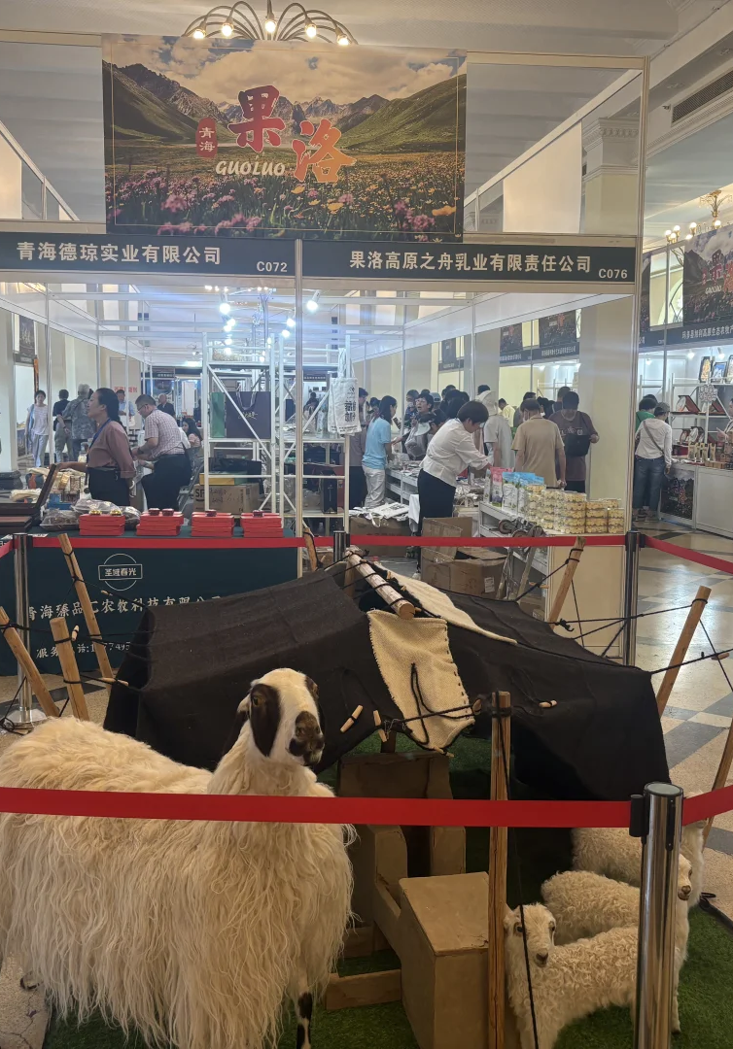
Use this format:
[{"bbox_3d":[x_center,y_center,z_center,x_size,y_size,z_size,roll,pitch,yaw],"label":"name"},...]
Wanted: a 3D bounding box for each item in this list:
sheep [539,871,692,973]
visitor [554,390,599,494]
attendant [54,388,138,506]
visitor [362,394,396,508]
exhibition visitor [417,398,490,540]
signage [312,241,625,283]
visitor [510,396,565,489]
[{"bbox_3d":[0.666,1.054,2.785,0.460,0.410,0.200,3,8,21],"label":"sheep"},{"bbox_3d":[2.030,-0.489,10.300,0.520,1.630,0.380,2,7,14],"label":"visitor"},{"bbox_3d":[-2.051,-0.223,8.000,0.600,1.610,0.480,-1,7,-11],"label":"attendant"},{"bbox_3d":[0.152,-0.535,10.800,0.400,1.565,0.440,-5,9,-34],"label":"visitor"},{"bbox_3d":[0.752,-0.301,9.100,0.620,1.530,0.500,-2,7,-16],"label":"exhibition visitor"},{"bbox_3d":[0.607,-1.528,6.110,1.950,0.205,0.040,-1,7,-8],"label":"signage"},{"bbox_3d":[1.617,-0.413,9.900,0.530,1.570,0.360,-1,7,-9],"label":"visitor"}]

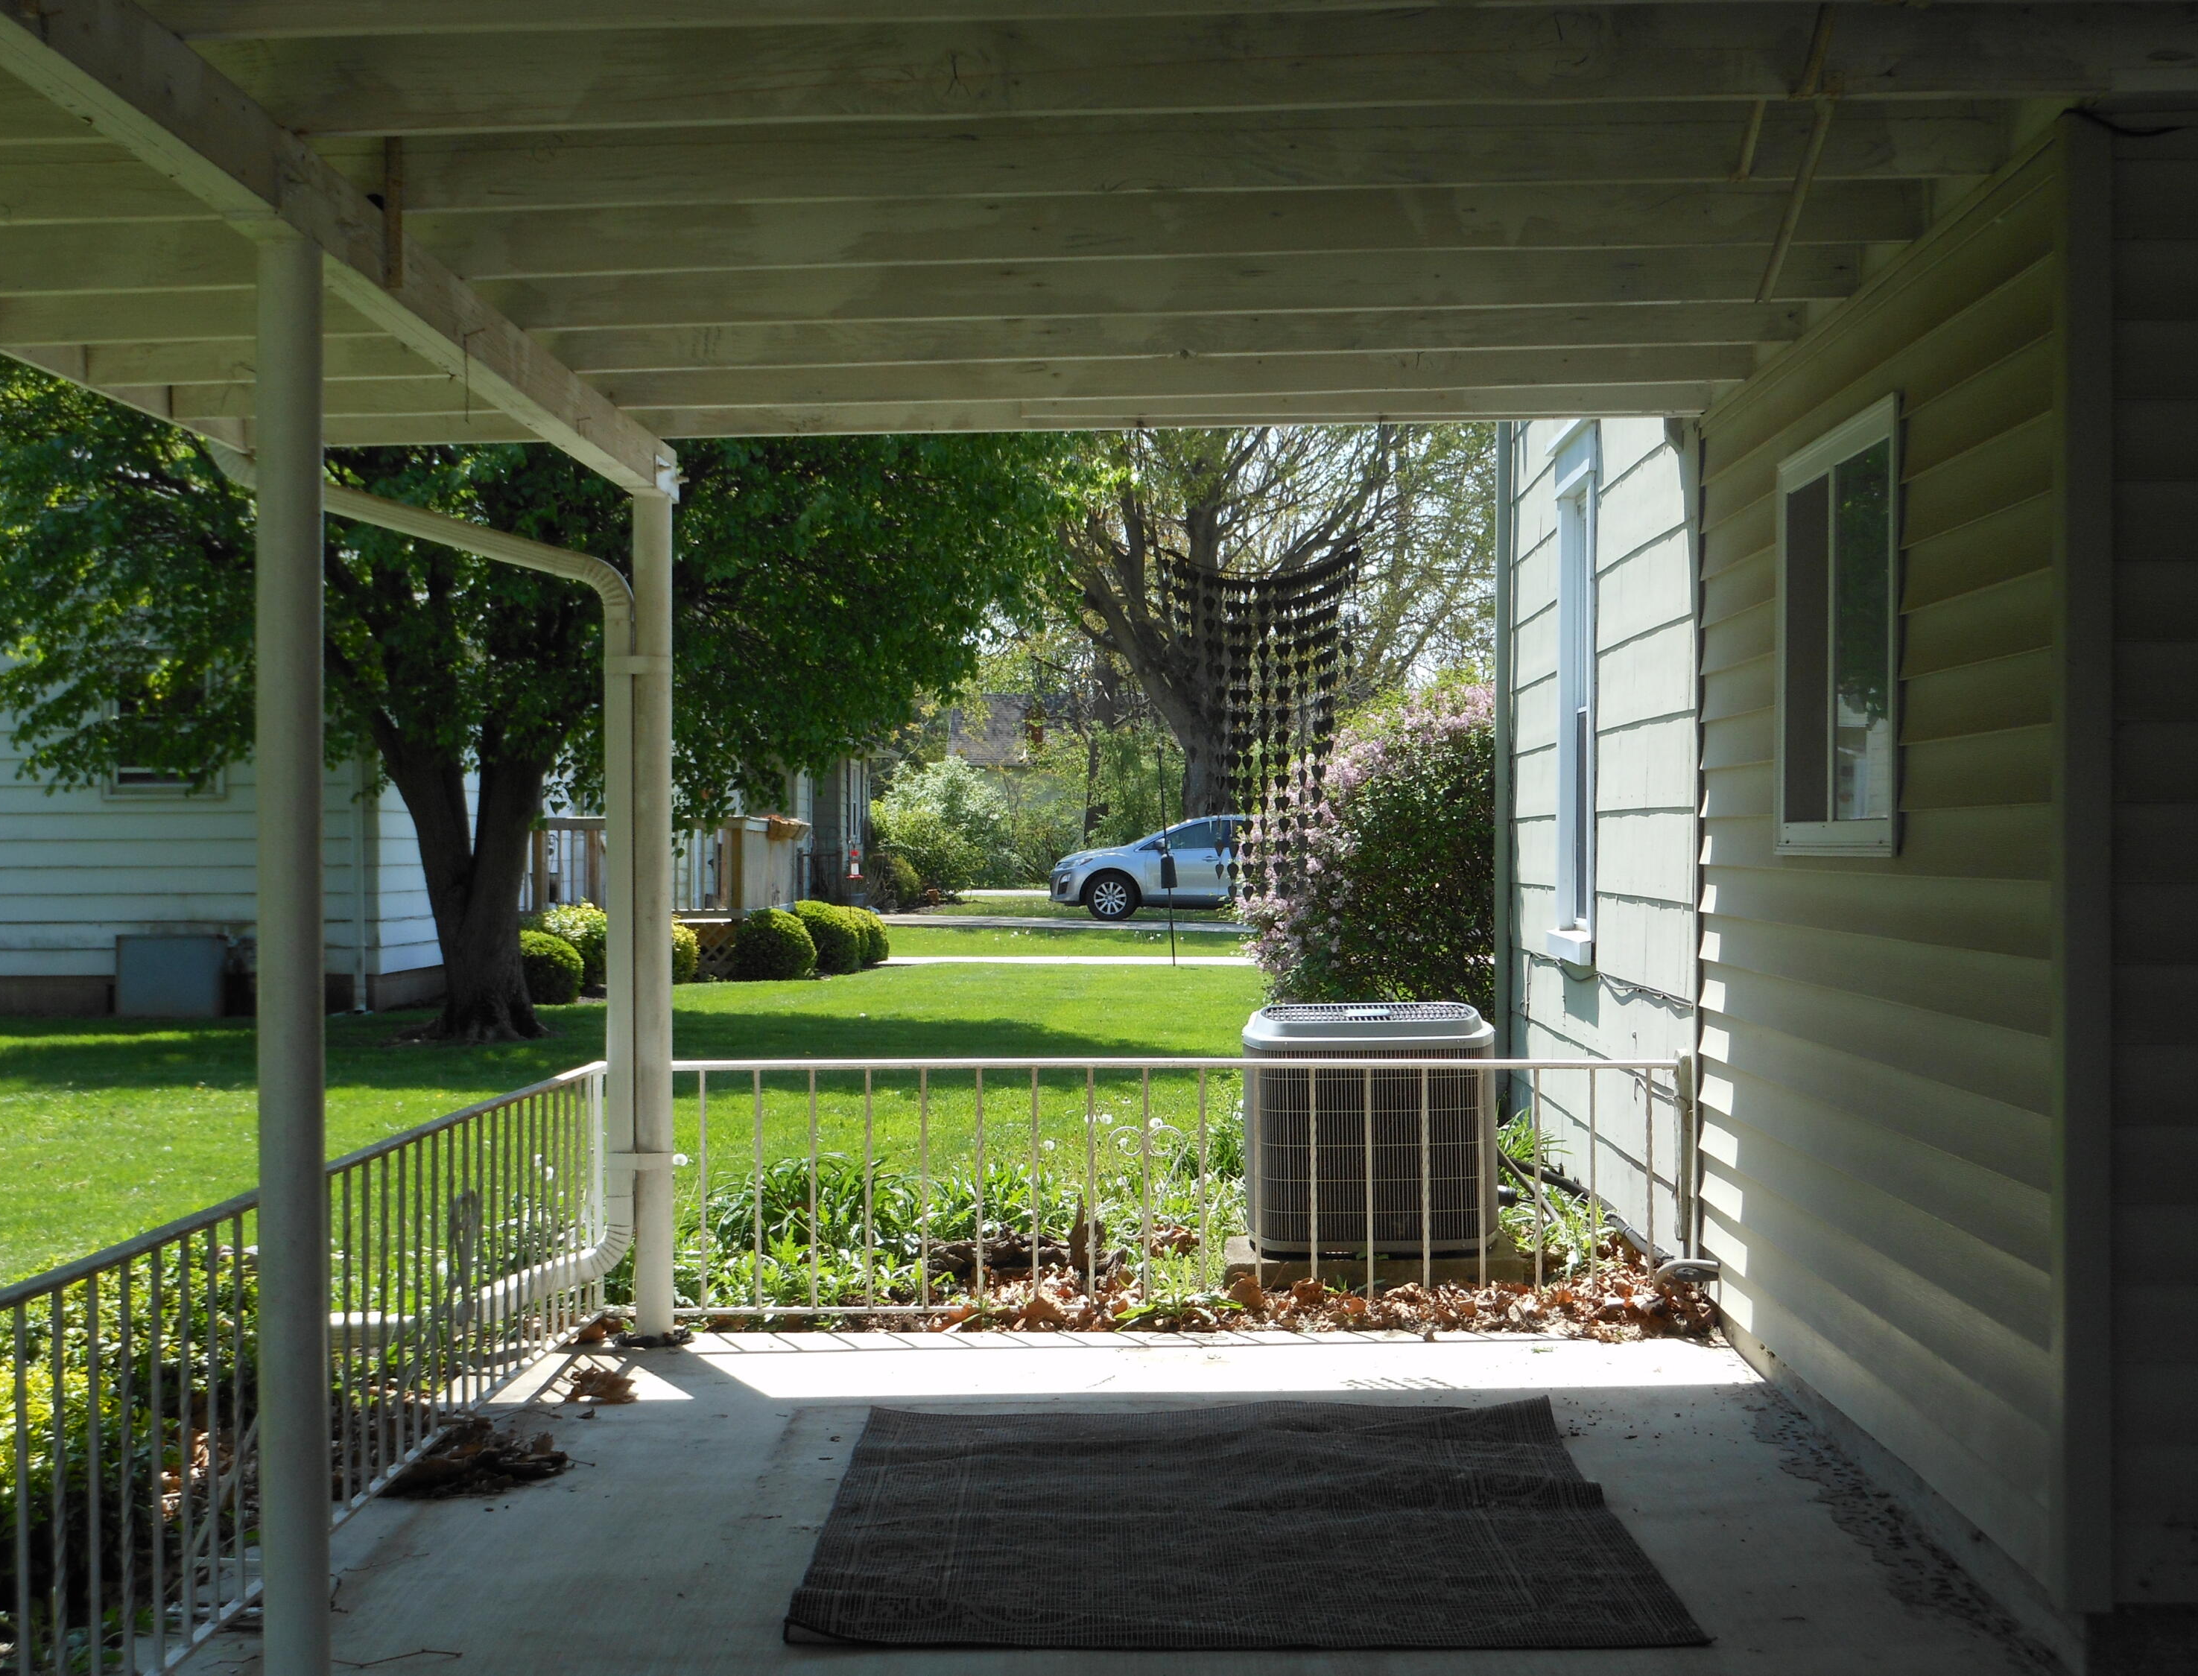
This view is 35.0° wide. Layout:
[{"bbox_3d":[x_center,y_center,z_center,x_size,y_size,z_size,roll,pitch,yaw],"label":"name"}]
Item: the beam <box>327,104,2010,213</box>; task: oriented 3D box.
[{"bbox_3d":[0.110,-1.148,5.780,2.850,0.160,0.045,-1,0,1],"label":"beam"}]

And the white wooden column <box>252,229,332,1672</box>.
[{"bbox_3d":[-1.231,0.195,5.330,0.104,2.190,0.104,0,0,1],"label":"white wooden column"}]

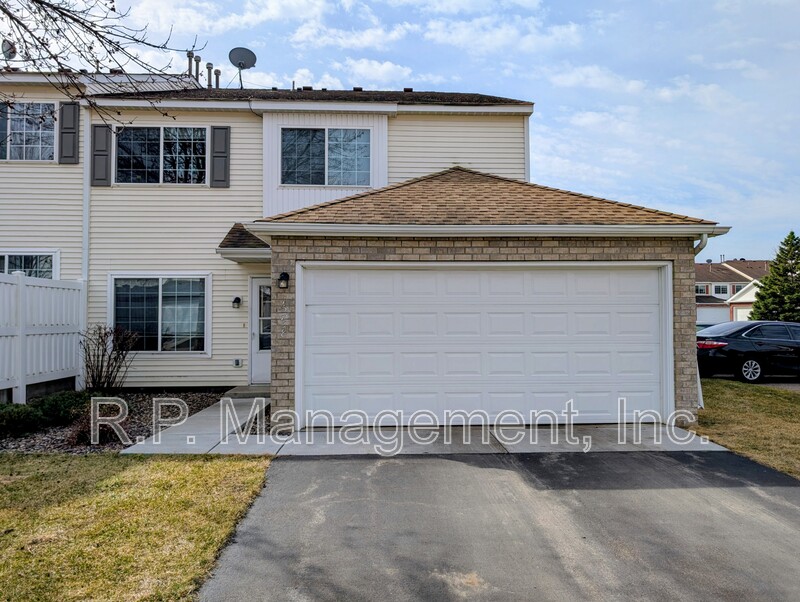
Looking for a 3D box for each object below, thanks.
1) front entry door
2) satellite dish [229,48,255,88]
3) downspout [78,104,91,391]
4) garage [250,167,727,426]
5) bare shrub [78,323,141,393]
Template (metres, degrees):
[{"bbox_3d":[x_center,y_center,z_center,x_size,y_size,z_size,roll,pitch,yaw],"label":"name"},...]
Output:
[{"bbox_3d":[-2.377,0.568,10.615,0.910,2.038,0.070,0,-2,-2],"label":"front entry door"},{"bbox_3d":[-4.600,-6.797,16.265,0.800,1.220,0.600,0,-2,8],"label":"satellite dish"},{"bbox_3d":[-5.922,-1.028,10.486,0.125,5.410,0.085,0,-2,-2],"label":"downspout"},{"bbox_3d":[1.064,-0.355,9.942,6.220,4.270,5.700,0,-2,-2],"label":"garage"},{"bbox_3d":[-5.226,1.030,10.036,1.000,1.264,0.850,0,-2,-2],"label":"bare shrub"}]

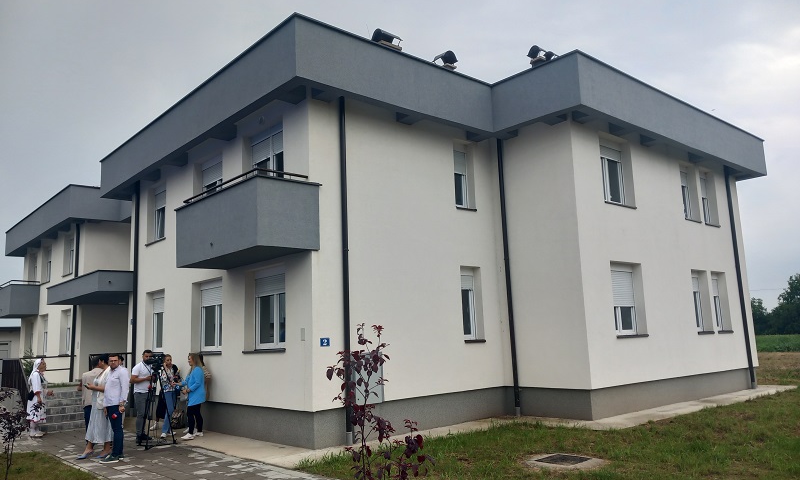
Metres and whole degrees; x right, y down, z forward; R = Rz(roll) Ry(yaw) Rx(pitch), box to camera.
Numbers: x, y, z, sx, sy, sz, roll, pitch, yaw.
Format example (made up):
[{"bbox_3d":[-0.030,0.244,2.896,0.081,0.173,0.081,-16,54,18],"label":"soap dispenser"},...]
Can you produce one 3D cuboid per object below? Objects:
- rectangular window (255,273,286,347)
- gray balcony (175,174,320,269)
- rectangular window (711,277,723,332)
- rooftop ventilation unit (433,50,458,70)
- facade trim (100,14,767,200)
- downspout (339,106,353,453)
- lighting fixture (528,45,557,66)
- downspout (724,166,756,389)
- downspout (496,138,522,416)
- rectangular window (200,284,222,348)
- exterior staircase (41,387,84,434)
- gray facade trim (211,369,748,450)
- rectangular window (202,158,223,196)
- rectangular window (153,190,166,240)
[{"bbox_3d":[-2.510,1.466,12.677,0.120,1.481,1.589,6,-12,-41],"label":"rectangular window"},{"bbox_3d":[-3.133,-0.225,12.300,1.170,1.230,3.670,6,-12,-41],"label":"gray balcony"},{"bbox_3d":[8.828,1.775,17.556,0.940,1.550,0.130,6,-12,-41],"label":"rectangular window"},{"bbox_3d":[1.128,-4.400,15.296,0.500,0.420,0.460,6,-12,-41],"label":"rooftop ventilation unit"},{"bbox_3d":[1.108,-2.168,19.115,15.446,1.122,13.301,6,-12,-41],"label":"facade trim"},{"bbox_3d":[-1.021,0.444,11.688,0.120,6.545,0.120,6,-12,-41],"label":"downspout"},{"bbox_3d":[3.475,-4.500,15.218,0.720,0.420,0.440,6,-12,-41],"label":"lighting fixture"},{"bbox_3d":[9.983,1.046,18.332,0.120,6.489,0.120,6,-12,-41],"label":"downspout"},{"bbox_3d":[2.505,0.751,14.372,0.120,6.433,0.120,6,-12,-41],"label":"downspout"},{"bbox_3d":[-4.305,1.861,14.689,0.120,1.490,1.580,6,-12,-41],"label":"rectangular window"},{"bbox_3d":[-8.210,4.094,15.188,1.750,0.920,1.700,6,-12,-41],"label":"exterior staircase"},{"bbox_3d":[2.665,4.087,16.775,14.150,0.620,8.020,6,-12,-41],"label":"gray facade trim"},{"bbox_3d":[-4.407,-1.149,14.946,0.140,1.420,1.600,6,-12,-41],"label":"rectangular window"},{"bbox_3d":[-6.562,-0.672,17.565,0.120,1.468,1.365,6,-12,-41],"label":"rectangular window"}]

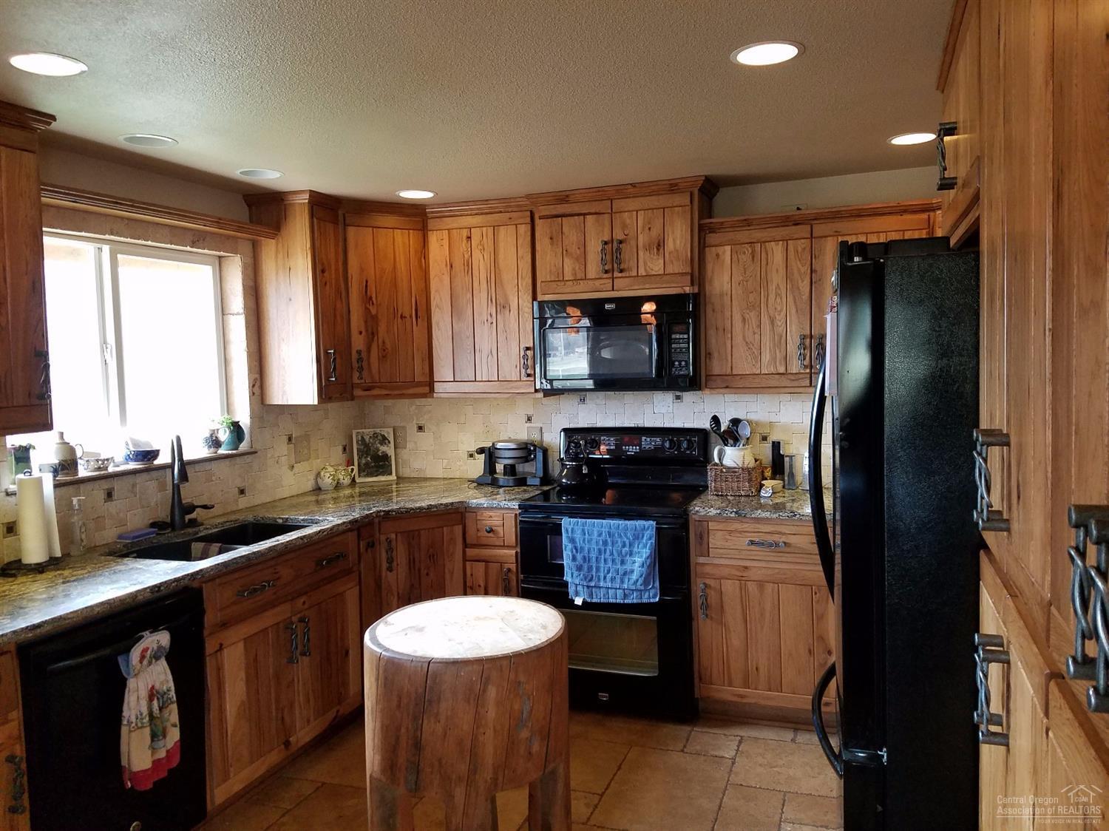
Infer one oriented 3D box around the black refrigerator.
[{"bbox_3d":[1.128,0.483,2.133,0.880,1.770,0.900,0,4,20],"label":"black refrigerator"}]

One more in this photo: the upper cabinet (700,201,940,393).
[{"bbox_3d":[1.143,-0.481,3.619,0.962,0.750,0.386,0,4,20],"label":"upper cabinet"}]

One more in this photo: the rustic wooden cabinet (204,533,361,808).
[{"bbox_3d":[-1.247,0.928,3.221,0.605,0.880,0.895,0,4,20],"label":"rustic wooden cabinet"}]

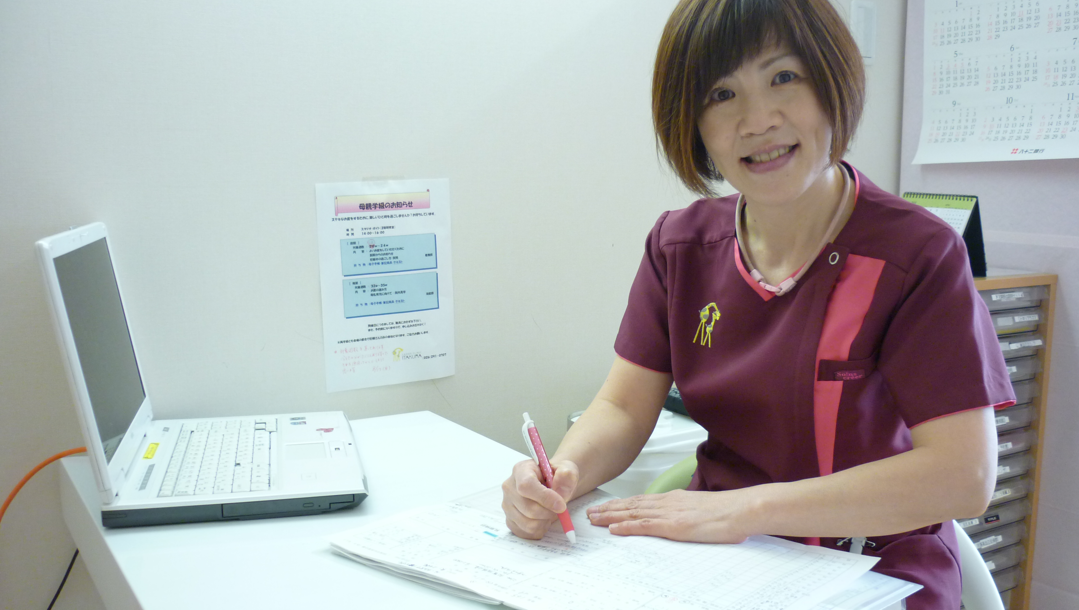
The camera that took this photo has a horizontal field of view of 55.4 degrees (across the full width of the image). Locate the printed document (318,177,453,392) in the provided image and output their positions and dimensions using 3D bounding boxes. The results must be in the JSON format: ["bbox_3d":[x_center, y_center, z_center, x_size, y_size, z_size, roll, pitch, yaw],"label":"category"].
[{"bbox_3d":[-0.220,-0.031,1.509,0.210,0.297,0.004,-6,10,-32],"label":"printed document"}]

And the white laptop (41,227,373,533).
[{"bbox_3d":[-0.373,0.057,1.196,0.311,0.288,0.350,-1,8,-15],"label":"white laptop"}]

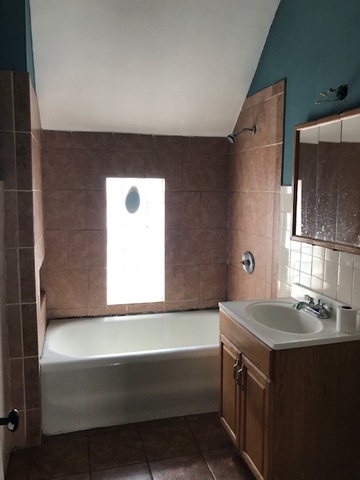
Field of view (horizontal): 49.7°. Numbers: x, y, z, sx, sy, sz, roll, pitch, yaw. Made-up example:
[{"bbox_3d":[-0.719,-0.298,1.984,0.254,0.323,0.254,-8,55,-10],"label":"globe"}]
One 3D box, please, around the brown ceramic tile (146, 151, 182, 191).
[{"bbox_3d":[-0.130,-0.553,3.125,0.304,0.304,0.010,-1,6,-16],"label":"brown ceramic tile"}]

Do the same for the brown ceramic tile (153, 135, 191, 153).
[{"bbox_3d":[-0.065,-0.767,3.109,0.312,0.135,0.015,-1,7,-15],"label":"brown ceramic tile"}]

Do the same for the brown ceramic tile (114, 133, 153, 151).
[{"bbox_3d":[-0.369,-0.763,3.036,0.304,0.118,0.010,-1,6,-16],"label":"brown ceramic tile"}]

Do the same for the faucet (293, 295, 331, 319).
[{"bbox_3d":[0.658,0.340,1.985,0.165,0.088,0.165,-1,7,-15],"label":"faucet"}]

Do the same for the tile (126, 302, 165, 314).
[{"bbox_3d":[-0.289,0.571,3.263,0.309,0.086,0.015,-1,8,-15],"label":"tile"}]

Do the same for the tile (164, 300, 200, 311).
[{"bbox_3d":[0.013,0.559,3.291,0.295,0.083,0.015,-1,7,-15],"label":"tile"}]

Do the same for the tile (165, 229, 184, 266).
[{"bbox_3d":[-0.049,0.061,3.214,0.153,0.307,0.015,-1,7,-15],"label":"tile"}]

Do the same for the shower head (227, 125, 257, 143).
[{"bbox_3d":[0.435,-0.766,2.808,0.225,0.134,0.072,-1,8,-15],"label":"shower head"}]

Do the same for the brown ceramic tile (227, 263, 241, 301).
[{"bbox_3d":[0.452,0.376,3.281,0.015,0.309,0.288,-1,8,-15],"label":"brown ceramic tile"}]

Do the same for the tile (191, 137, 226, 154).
[{"bbox_3d":[0.236,-0.791,3.225,0.309,0.138,0.015,-1,8,-15],"label":"tile"}]

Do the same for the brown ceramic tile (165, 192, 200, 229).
[{"bbox_3d":[0.025,-0.245,3.197,0.300,0.307,0.015,-1,7,-15],"label":"brown ceramic tile"}]

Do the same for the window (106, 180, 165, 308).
[{"bbox_3d":[-0.367,0.013,3.200,0.470,1.022,0.080,-1,8,-15],"label":"window"}]

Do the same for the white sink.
[{"bbox_3d":[0.512,0.449,1.971,0.351,0.135,0.517,-1,7,-15],"label":"white sink"}]

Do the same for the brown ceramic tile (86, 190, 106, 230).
[{"bbox_3d":[-0.648,-0.232,3.016,0.159,0.307,0.015,-1,7,-15],"label":"brown ceramic tile"}]

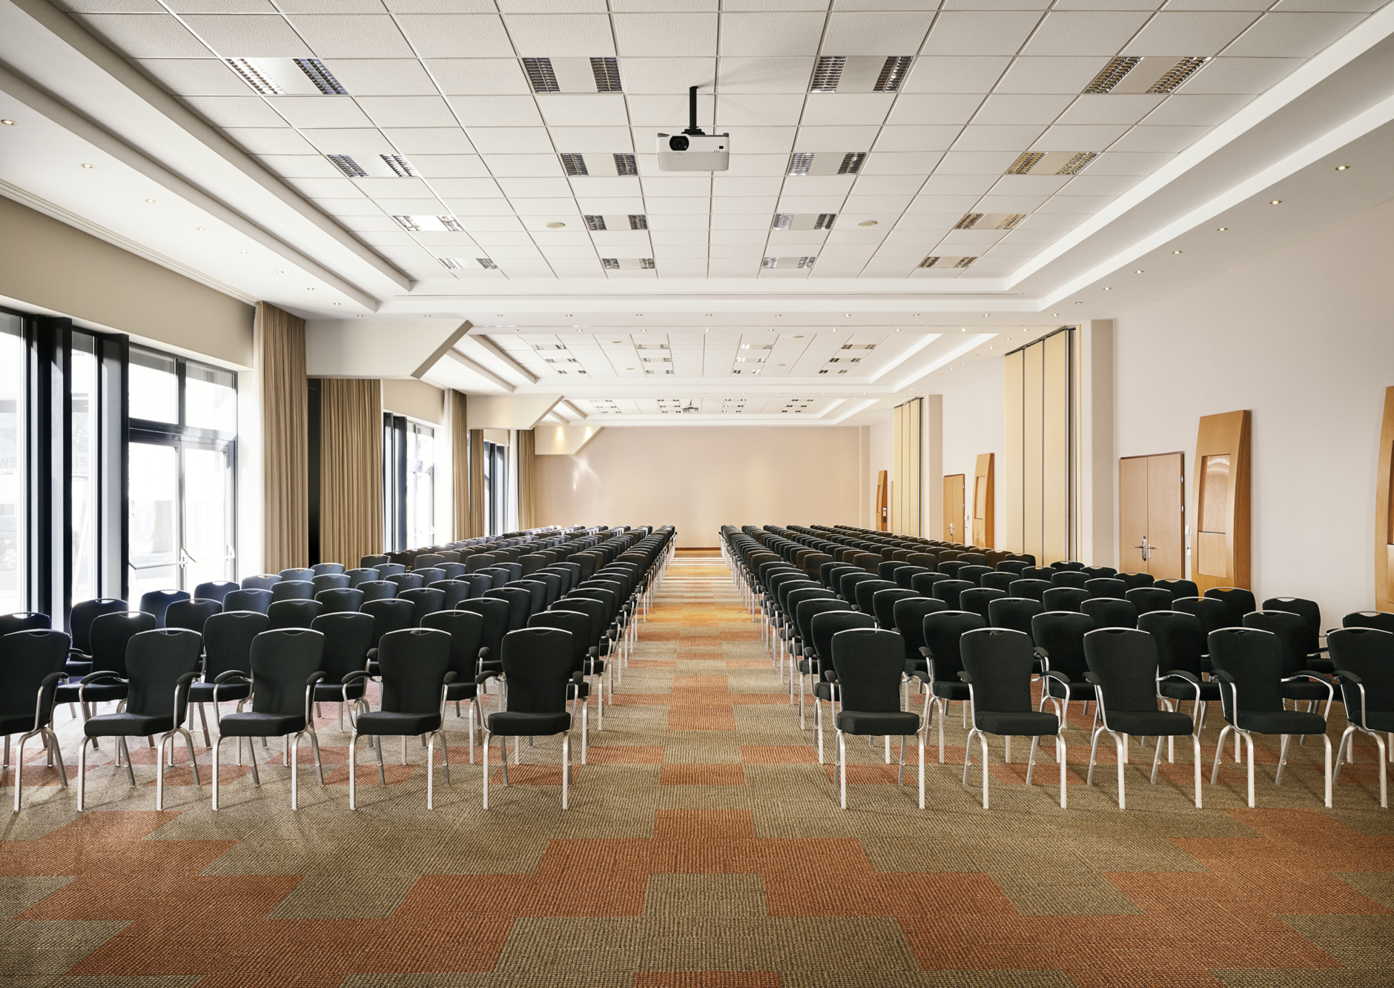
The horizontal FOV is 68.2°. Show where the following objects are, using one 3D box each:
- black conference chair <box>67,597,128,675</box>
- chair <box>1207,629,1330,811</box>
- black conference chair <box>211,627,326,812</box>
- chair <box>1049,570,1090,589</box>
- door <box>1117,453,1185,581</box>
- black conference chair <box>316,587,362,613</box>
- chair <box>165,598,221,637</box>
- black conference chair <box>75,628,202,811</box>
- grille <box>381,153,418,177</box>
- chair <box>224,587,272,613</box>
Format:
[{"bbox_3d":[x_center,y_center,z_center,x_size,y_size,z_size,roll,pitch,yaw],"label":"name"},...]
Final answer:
[{"bbox_3d":[-4.540,1.249,7.643,0.580,0.905,0.570,0,-1,0],"label":"black conference chair"},{"bbox_3d":[3.224,1.243,5.862,0.580,0.925,0.570,0,0,0],"label":"chair"},{"bbox_3d":[-2.415,1.268,5.891,0.580,0.925,0.570,0,0,0],"label":"black conference chair"},{"bbox_3d":[3.934,1.267,10.553,0.580,0.913,0.585,0,0,0],"label":"chair"},{"bbox_3d":[5.932,0.621,13.474,0.100,2.275,1.924,0,0,0],"label":"door"},{"bbox_3d":[-3.098,1.277,8.672,0.575,0.923,0.570,0,-1,0],"label":"black conference chair"},{"bbox_3d":[-3.921,1.268,7.735,0.575,0.923,0.570,0,-1,0],"label":"chair"},{"bbox_3d":[-3.150,1.272,5.897,0.580,0.925,0.570,0,0,0],"label":"black conference chair"},{"bbox_3d":[-2.425,-2.695,8.421,0.170,0.050,0.542,0,0,0],"label":"grille"},{"bbox_3d":[-3.911,1.277,8.673,0.575,0.923,0.570,0,-1,0],"label":"chair"}]

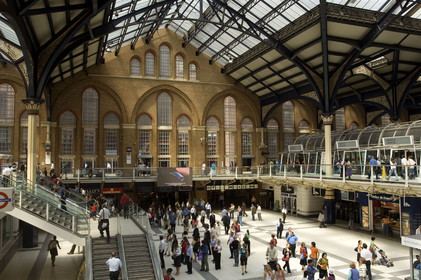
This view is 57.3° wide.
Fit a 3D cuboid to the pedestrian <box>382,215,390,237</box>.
[{"bbox_3d":[14.572,7.145,31.986,0.550,1.699,0.380,-3,-4,40],"label":"pedestrian"}]

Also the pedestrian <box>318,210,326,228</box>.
[{"bbox_3d":[10.473,7.424,36.127,0.480,1.659,0.520,1,-4,-18],"label":"pedestrian"}]

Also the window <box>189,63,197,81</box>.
[{"bbox_3d":[-2.330,-9.100,51.519,1.040,2.320,0.300,1,-3,-19],"label":"window"}]

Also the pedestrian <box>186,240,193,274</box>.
[{"bbox_3d":[-1.152,6.628,21.539,0.400,1.740,0.500,1,-3,-14],"label":"pedestrian"}]

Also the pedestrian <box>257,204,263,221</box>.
[{"bbox_3d":[5.210,7.712,40.939,0.400,1.756,0.450,0,-4,-9],"label":"pedestrian"}]

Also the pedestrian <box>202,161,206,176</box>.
[{"bbox_3d":[-0.667,3.177,42.546,0.400,1.695,0.480,1,-3,-19],"label":"pedestrian"}]

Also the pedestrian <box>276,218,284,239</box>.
[{"bbox_3d":[5.780,7.385,32.144,0.550,1.633,0.400,-2,-3,24],"label":"pedestrian"}]

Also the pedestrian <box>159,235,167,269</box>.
[{"bbox_3d":[-2.779,6.558,22.567,0.420,1.889,0.500,2,-4,-30],"label":"pedestrian"}]

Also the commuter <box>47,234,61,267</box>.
[{"bbox_3d":[-9.272,6.593,22.848,0.720,1.776,0.500,1,-3,-19],"label":"commuter"}]

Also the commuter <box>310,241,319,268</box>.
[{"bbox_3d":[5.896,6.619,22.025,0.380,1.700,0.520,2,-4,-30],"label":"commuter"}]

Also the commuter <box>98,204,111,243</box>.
[{"bbox_3d":[-4.801,3.806,17.548,0.570,1.740,0.520,1,-3,-19],"label":"commuter"}]

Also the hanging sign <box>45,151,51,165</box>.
[{"bbox_3d":[-18.464,2.074,43.948,0.569,1.457,0.200,1,-3,-19],"label":"hanging sign"}]

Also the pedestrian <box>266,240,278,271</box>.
[{"bbox_3d":[3.406,6.472,21.159,0.580,1.800,0.420,-1,-4,7],"label":"pedestrian"}]

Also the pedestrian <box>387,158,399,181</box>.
[{"bbox_3d":[13.161,2.129,27.900,0.750,1.609,0.480,-2,-4,18],"label":"pedestrian"}]

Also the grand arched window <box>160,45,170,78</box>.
[{"bbox_3d":[-5.837,-10.086,49.797,1.338,4.342,0.300,1,-3,-19],"label":"grand arched window"}]

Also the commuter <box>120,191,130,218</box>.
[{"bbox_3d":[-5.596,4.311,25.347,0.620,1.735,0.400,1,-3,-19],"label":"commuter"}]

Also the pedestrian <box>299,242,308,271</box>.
[{"bbox_3d":[5.324,6.666,22.130,0.500,1.620,0.380,1,-3,-20],"label":"pedestrian"}]

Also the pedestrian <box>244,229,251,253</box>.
[{"bbox_3d":[2.438,6.802,25.521,0.350,1.696,0.500,-3,-4,34],"label":"pedestrian"}]

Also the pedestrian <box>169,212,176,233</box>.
[{"bbox_3d":[-3.353,7.359,34.467,0.550,1.777,0.330,0,-4,-3],"label":"pedestrian"}]

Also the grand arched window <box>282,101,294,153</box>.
[{"bbox_3d":[11.152,-1.816,55.130,1.850,7.606,0.300,1,-3,-19],"label":"grand arched window"}]

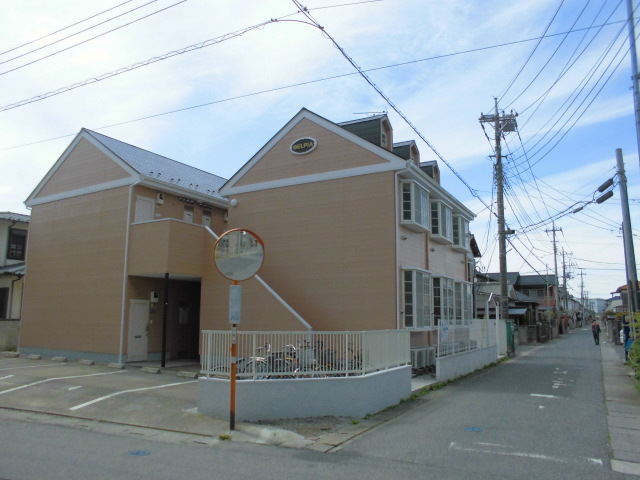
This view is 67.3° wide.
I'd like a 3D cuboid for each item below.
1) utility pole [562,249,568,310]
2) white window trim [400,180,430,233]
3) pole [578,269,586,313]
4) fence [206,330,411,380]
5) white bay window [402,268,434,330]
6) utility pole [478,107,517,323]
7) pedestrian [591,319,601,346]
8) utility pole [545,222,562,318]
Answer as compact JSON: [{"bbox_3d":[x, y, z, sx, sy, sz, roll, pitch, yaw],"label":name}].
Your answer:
[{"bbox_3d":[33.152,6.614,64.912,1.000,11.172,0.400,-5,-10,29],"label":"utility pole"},{"bbox_3d":[2.919,-0.969,14.548,0.400,1.280,1.530,-5,-10,29],"label":"white window trim"},{"bbox_3d":[53.011,11.694,96.928,1.600,11.514,0.400,-5,-10,29],"label":"pole"},{"bbox_3d":[0.204,2.062,8.810,4.500,0.790,1.000,6,-10,-30],"label":"fence"},{"bbox_3d":[2.889,1.777,14.097,0.400,1.760,1.540,-5,-10,29],"label":"white bay window"},{"bbox_3d":[8.649,-0.897,22.910,1.850,12.345,0.600,-5,-10,29],"label":"utility pole"},{"bbox_3d":[17.439,5.848,30.376,0.500,1.580,0.350,-5,-10,29],"label":"pedestrian"},{"bbox_3d":[25.237,3.951,51.257,1.700,11.954,0.450,-5,-10,29],"label":"utility pole"}]

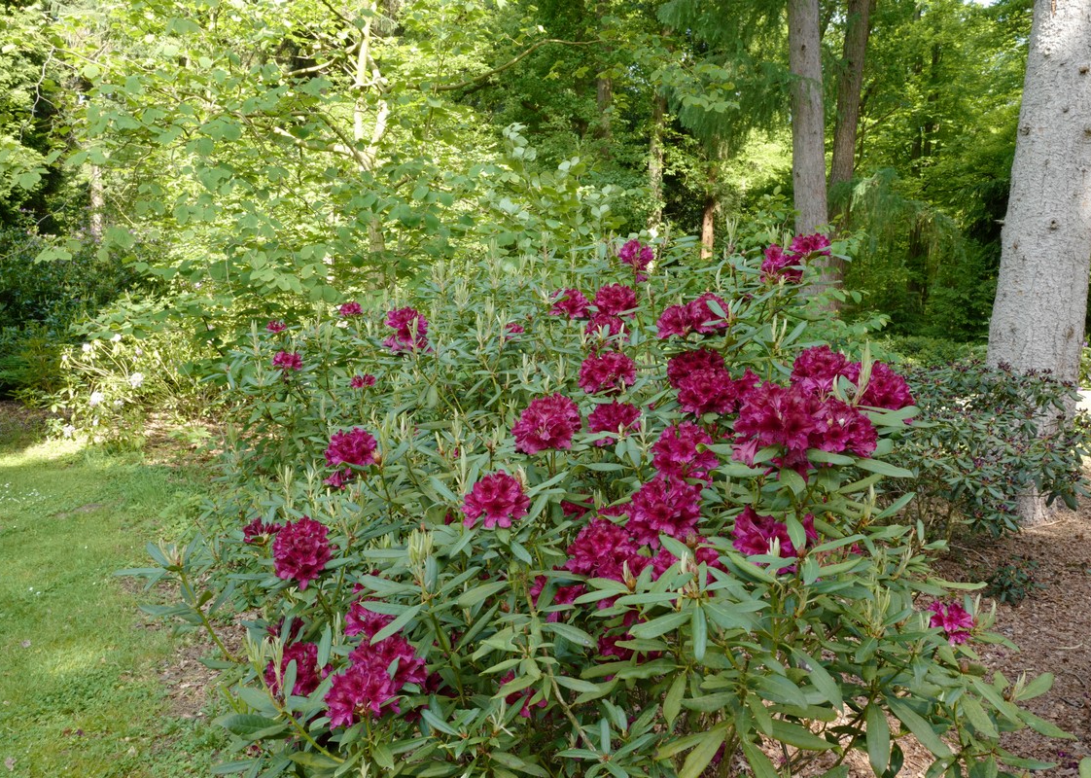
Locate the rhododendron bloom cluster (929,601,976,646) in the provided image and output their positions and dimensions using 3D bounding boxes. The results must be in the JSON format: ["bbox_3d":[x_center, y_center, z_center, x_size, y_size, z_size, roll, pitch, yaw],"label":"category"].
[{"bbox_3d":[0.939,0.543,2.100,0.113,0.101,0.105,3,7,25],"label":"rhododendron bloom cluster"}]

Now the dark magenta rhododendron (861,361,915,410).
[{"bbox_3d":[0.786,-0.006,2.100,0.140,0.115,0.140,3,10,20],"label":"dark magenta rhododendron"}]

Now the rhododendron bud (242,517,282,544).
[{"bbox_3d":[-0.665,0.333,2.130,0.091,0.060,0.080,-2,6,-18],"label":"rhododendron bud"}]

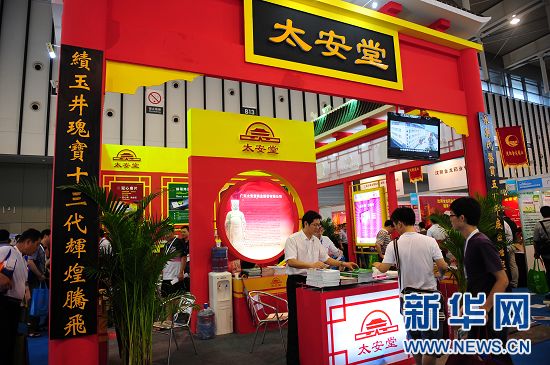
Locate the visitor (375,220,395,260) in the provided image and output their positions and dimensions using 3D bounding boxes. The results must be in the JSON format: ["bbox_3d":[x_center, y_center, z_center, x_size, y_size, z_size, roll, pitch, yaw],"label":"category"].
[{"bbox_3d":[1.642,1.374,5.308,0.420,1.660,0.500,-3,-7,11],"label":"visitor"}]

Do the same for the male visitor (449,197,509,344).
[{"bbox_3d":[1.463,0.957,2.506,0.460,1.740,0.500,-7,-9,31],"label":"male visitor"}]

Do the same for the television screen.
[{"bbox_3d":[2.038,-0.655,5.435,1.020,0.635,0.100,1,-1,-27],"label":"television screen"}]

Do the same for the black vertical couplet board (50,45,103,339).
[{"bbox_3d":[-1.739,0.029,3.254,0.344,2.545,0.050,1,-7,-27],"label":"black vertical couplet board"}]

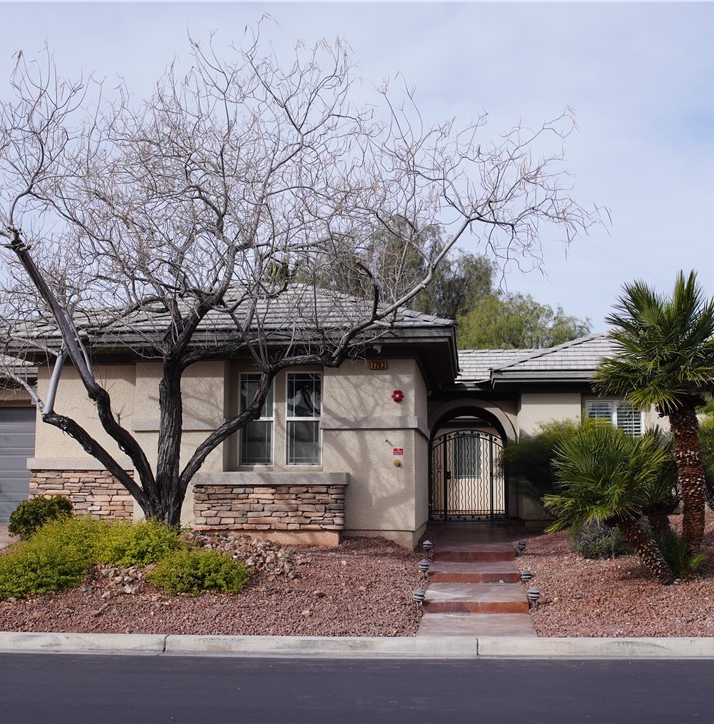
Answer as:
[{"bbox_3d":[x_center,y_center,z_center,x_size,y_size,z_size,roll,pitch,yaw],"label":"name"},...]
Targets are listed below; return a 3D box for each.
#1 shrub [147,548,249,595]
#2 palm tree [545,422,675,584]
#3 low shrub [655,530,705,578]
[{"bbox_3d":[-2.006,2.635,12.900,1.200,0.500,1.050,-1,-5,7],"label":"shrub"},{"bbox_3d":[3.226,1.800,13.050,1.600,2.000,1.500,-1,-5,7],"label":"palm tree"},{"bbox_3d":[4.227,2.515,13.400,0.650,0.600,0.600,-1,-5,7],"label":"low shrub"}]

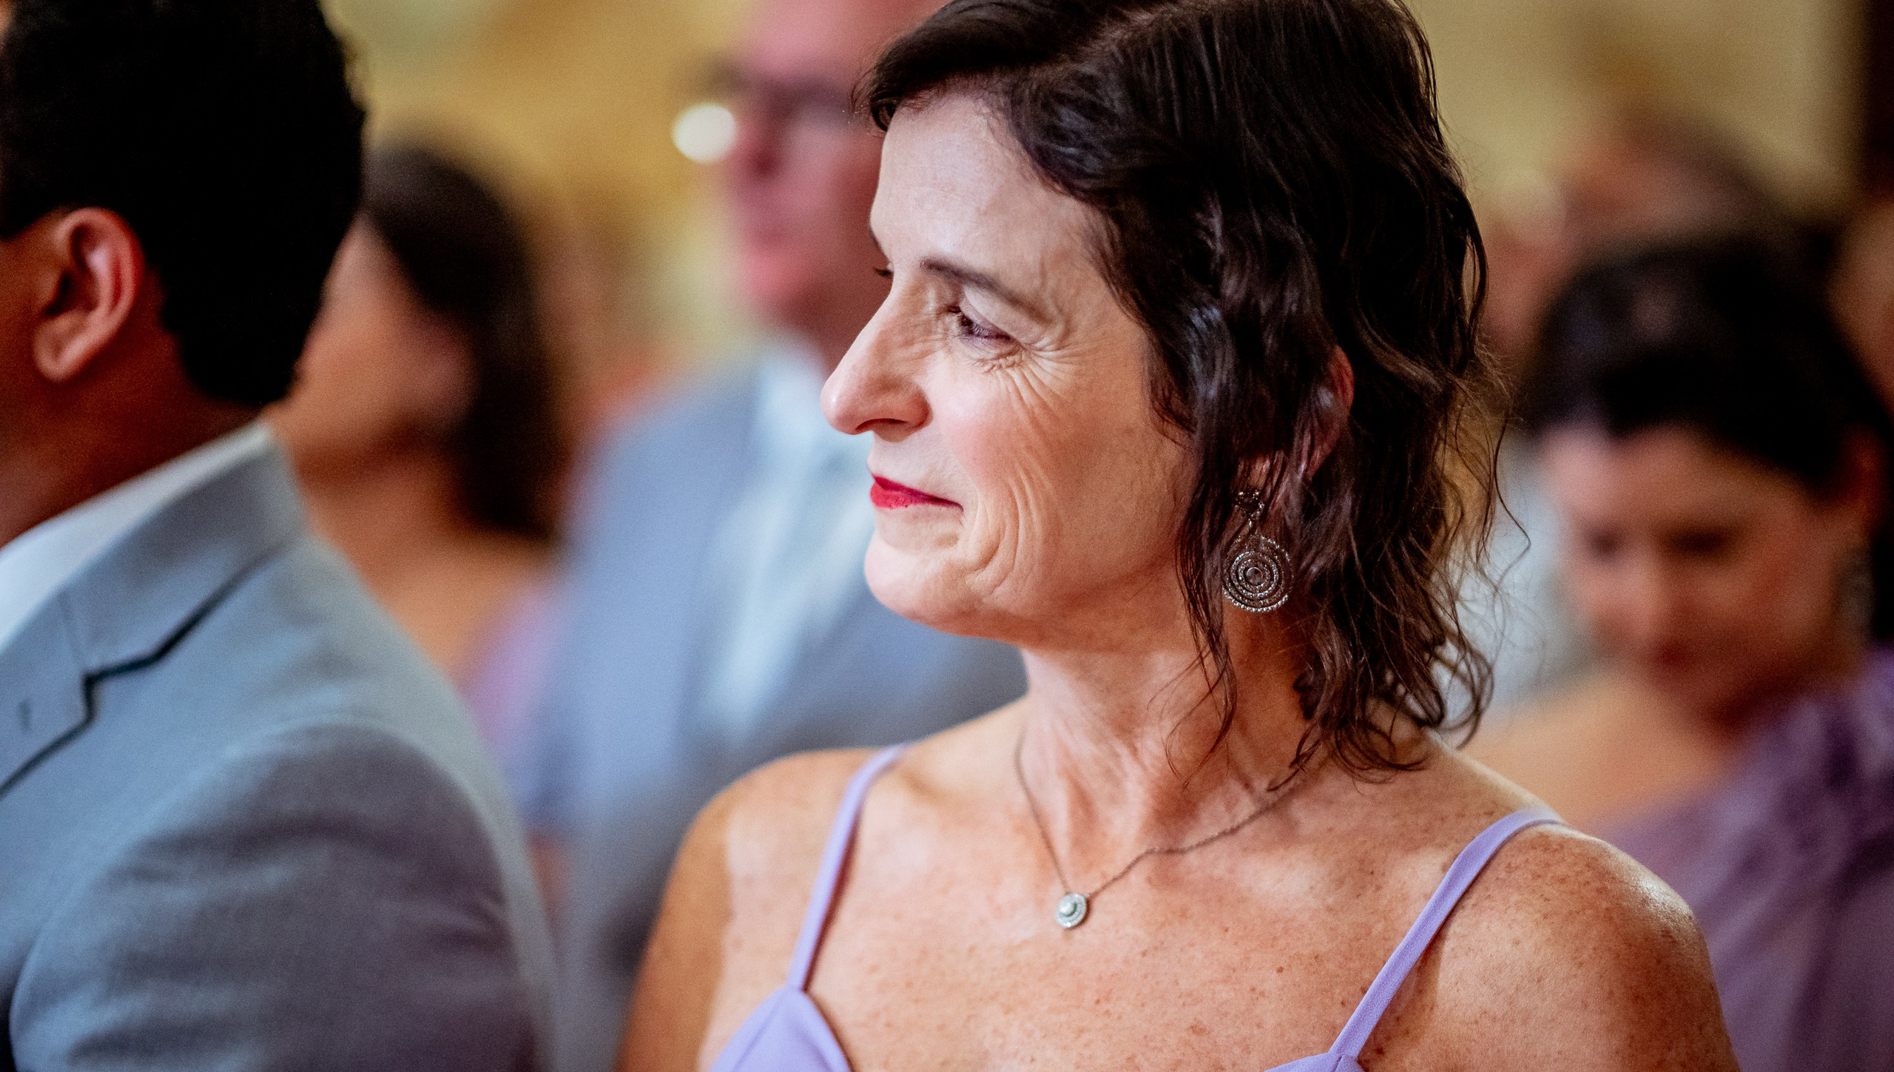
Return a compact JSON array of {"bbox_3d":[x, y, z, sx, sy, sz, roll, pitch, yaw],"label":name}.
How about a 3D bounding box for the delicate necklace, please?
[{"bbox_3d":[0.082,0.094,1.545,0.122,0.080,0.130,2,3,35],"label":"delicate necklace"}]

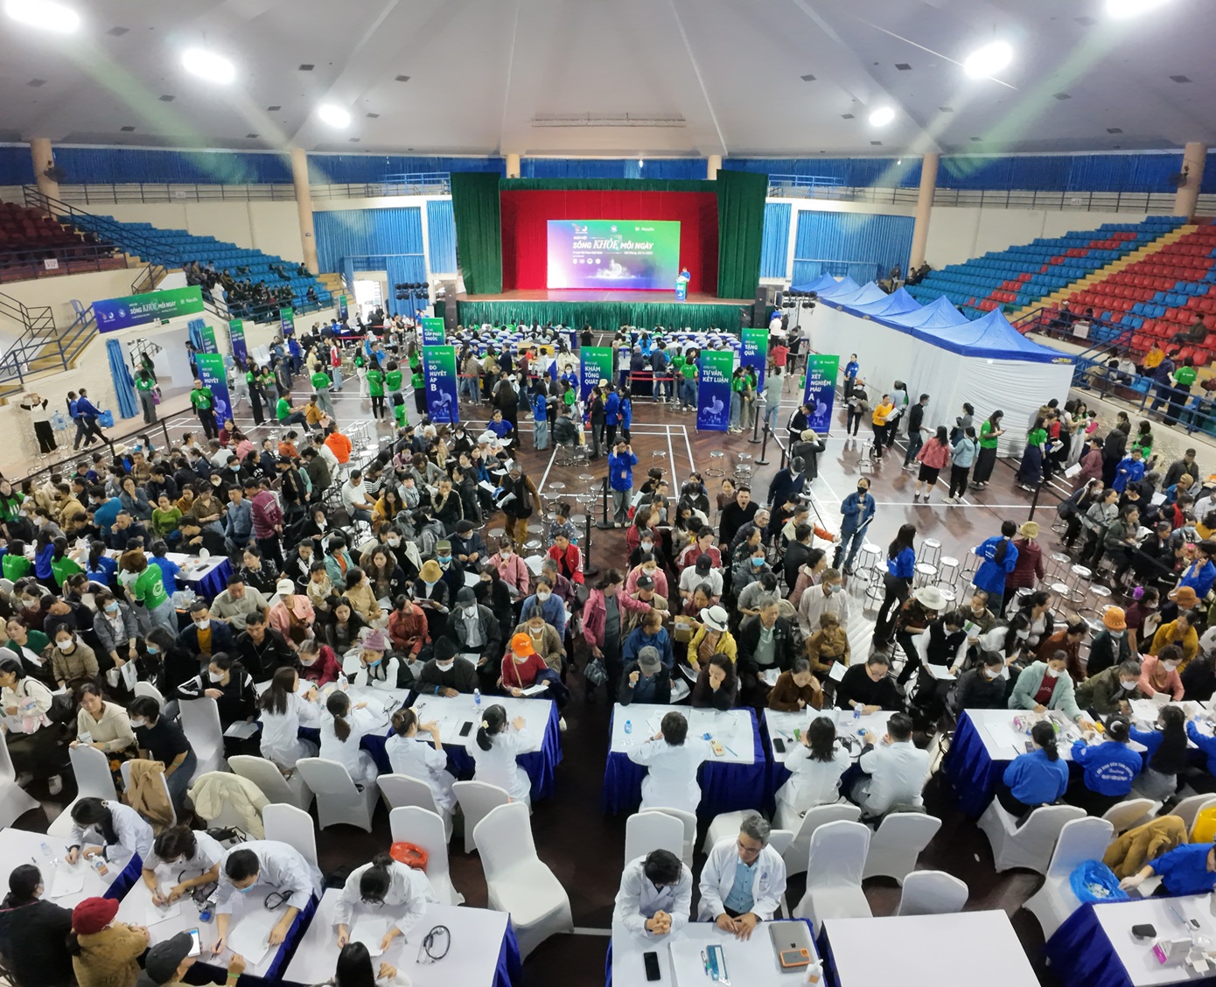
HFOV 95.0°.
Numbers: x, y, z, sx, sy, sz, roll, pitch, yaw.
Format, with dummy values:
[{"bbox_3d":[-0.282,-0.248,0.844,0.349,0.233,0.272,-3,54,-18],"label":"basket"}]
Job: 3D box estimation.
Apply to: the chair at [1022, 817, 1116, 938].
[{"bbox_3d":[3.355,2.818,3.904,0.430,0.930,0.540,1,22,0],"label":"chair"}]

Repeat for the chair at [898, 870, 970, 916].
[{"bbox_3d":[2.010,2.859,3.452,0.440,0.900,0.500,2,25,4],"label":"chair"}]

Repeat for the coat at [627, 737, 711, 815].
[{"bbox_3d":[0.480,2.165,4.254,0.580,0.680,0.430,2,25,4],"label":"coat"}]

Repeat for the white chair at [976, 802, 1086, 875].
[{"bbox_3d":[3.180,2.470,4.286,0.440,0.900,0.500,0,25,0],"label":"white chair"}]

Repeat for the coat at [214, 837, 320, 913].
[{"bbox_3d":[-2.152,2.506,3.592,0.530,0.660,0.560,3,22,5],"label":"coat"}]

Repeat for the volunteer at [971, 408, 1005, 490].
[{"bbox_3d":[7.405,-0.855,10.788,0.360,1.570,0.480,14,28,27],"label":"volunteer"}]

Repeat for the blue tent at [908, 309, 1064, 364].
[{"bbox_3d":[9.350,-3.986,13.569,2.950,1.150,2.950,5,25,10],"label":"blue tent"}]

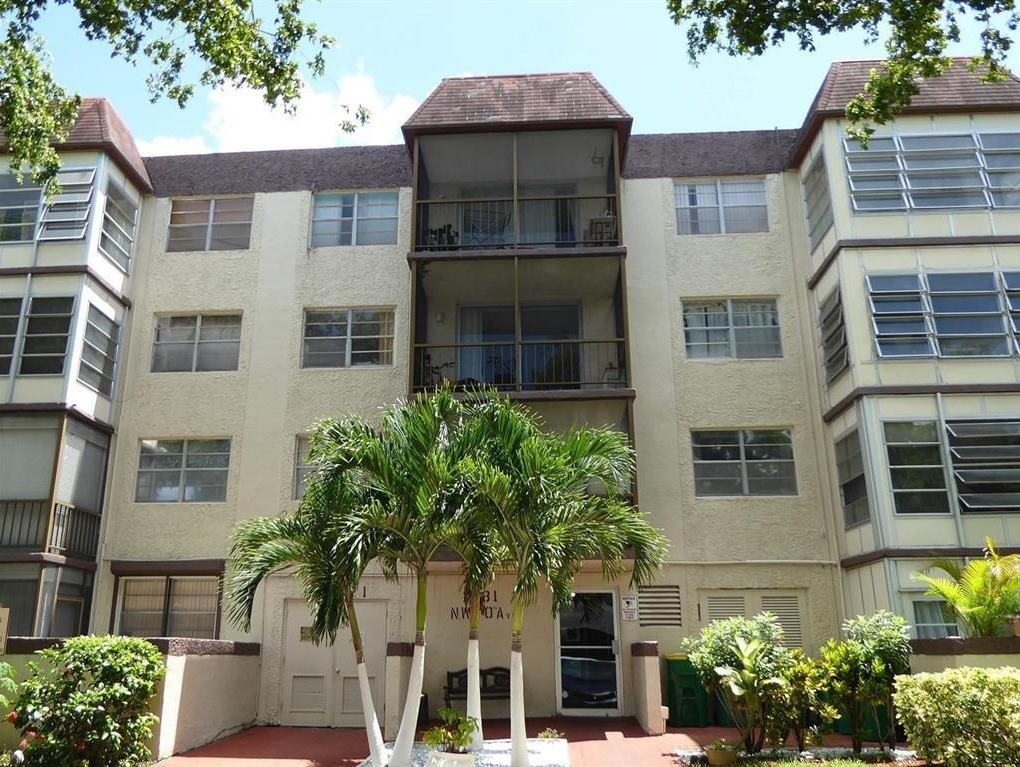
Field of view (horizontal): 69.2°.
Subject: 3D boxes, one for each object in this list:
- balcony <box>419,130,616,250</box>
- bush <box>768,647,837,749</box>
[{"bbox_3d":[0.149,-3.387,14.796,3.902,2.656,1.750,-1,-18,3],"label":"balcony"},{"bbox_3d":[3.743,4.041,9.467,0.905,1.170,0.850,-1,-18,3],"label":"bush"}]

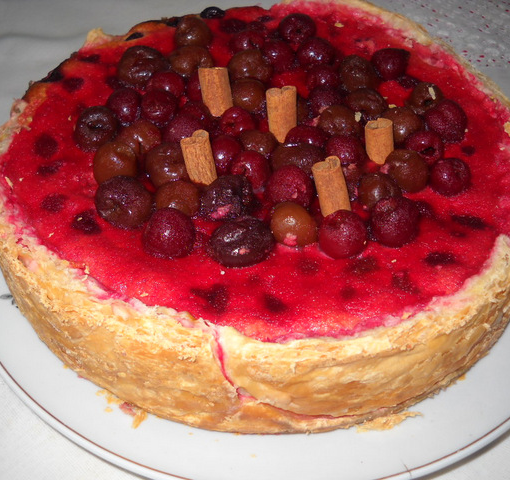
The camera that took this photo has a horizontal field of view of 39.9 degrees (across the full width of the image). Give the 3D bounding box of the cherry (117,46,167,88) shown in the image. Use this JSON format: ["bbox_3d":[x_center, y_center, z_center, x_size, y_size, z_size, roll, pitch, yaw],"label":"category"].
[{"bbox_3d":[-0.057,-0.087,0.356,0.024,0.019,0.024,0,48,0],"label":"cherry"}]

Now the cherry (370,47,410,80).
[{"bbox_3d":[0.068,-0.088,0.353,0.019,0.017,0.019,0,48,0],"label":"cherry"}]

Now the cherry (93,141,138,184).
[{"bbox_3d":[-0.063,-0.034,0.315,0.020,0.019,0.020,0,47,0],"label":"cherry"}]

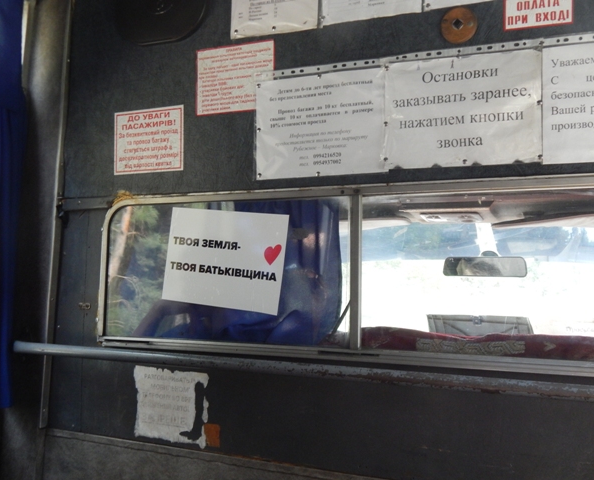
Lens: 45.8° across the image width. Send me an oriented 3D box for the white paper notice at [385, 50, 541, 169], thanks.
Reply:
[{"bbox_3d":[0.307,-0.242,1.318,0.293,0.209,0.010,-1,-3,26],"label":"white paper notice"}]

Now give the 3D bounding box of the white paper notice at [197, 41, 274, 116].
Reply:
[{"bbox_3d":[-0.137,-0.353,1.537,0.198,0.148,0.010,-1,-3,26],"label":"white paper notice"}]

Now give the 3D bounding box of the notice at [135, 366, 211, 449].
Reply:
[{"bbox_3d":[-0.285,0.372,1.577,0.202,0.163,0.010,-1,-3,26],"label":"notice"}]

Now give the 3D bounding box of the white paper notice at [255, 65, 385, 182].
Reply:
[{"bbox_3d":[0.045,-0.237,1.445,0.296,0.211,0.010,-1,-3,26],"label":"white paper notice"}]

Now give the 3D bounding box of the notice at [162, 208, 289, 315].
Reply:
[{"bbox_3d":[-0.162,0.042,1.532,0.297,0.210,0.010,5,0,26],"label":"notice"}]

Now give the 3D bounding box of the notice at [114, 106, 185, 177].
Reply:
[{"bbox_3d":[-0.346,-0.231,1.633,0.199,0.149,0.010,-1,-3,26],"label":"notice"}]

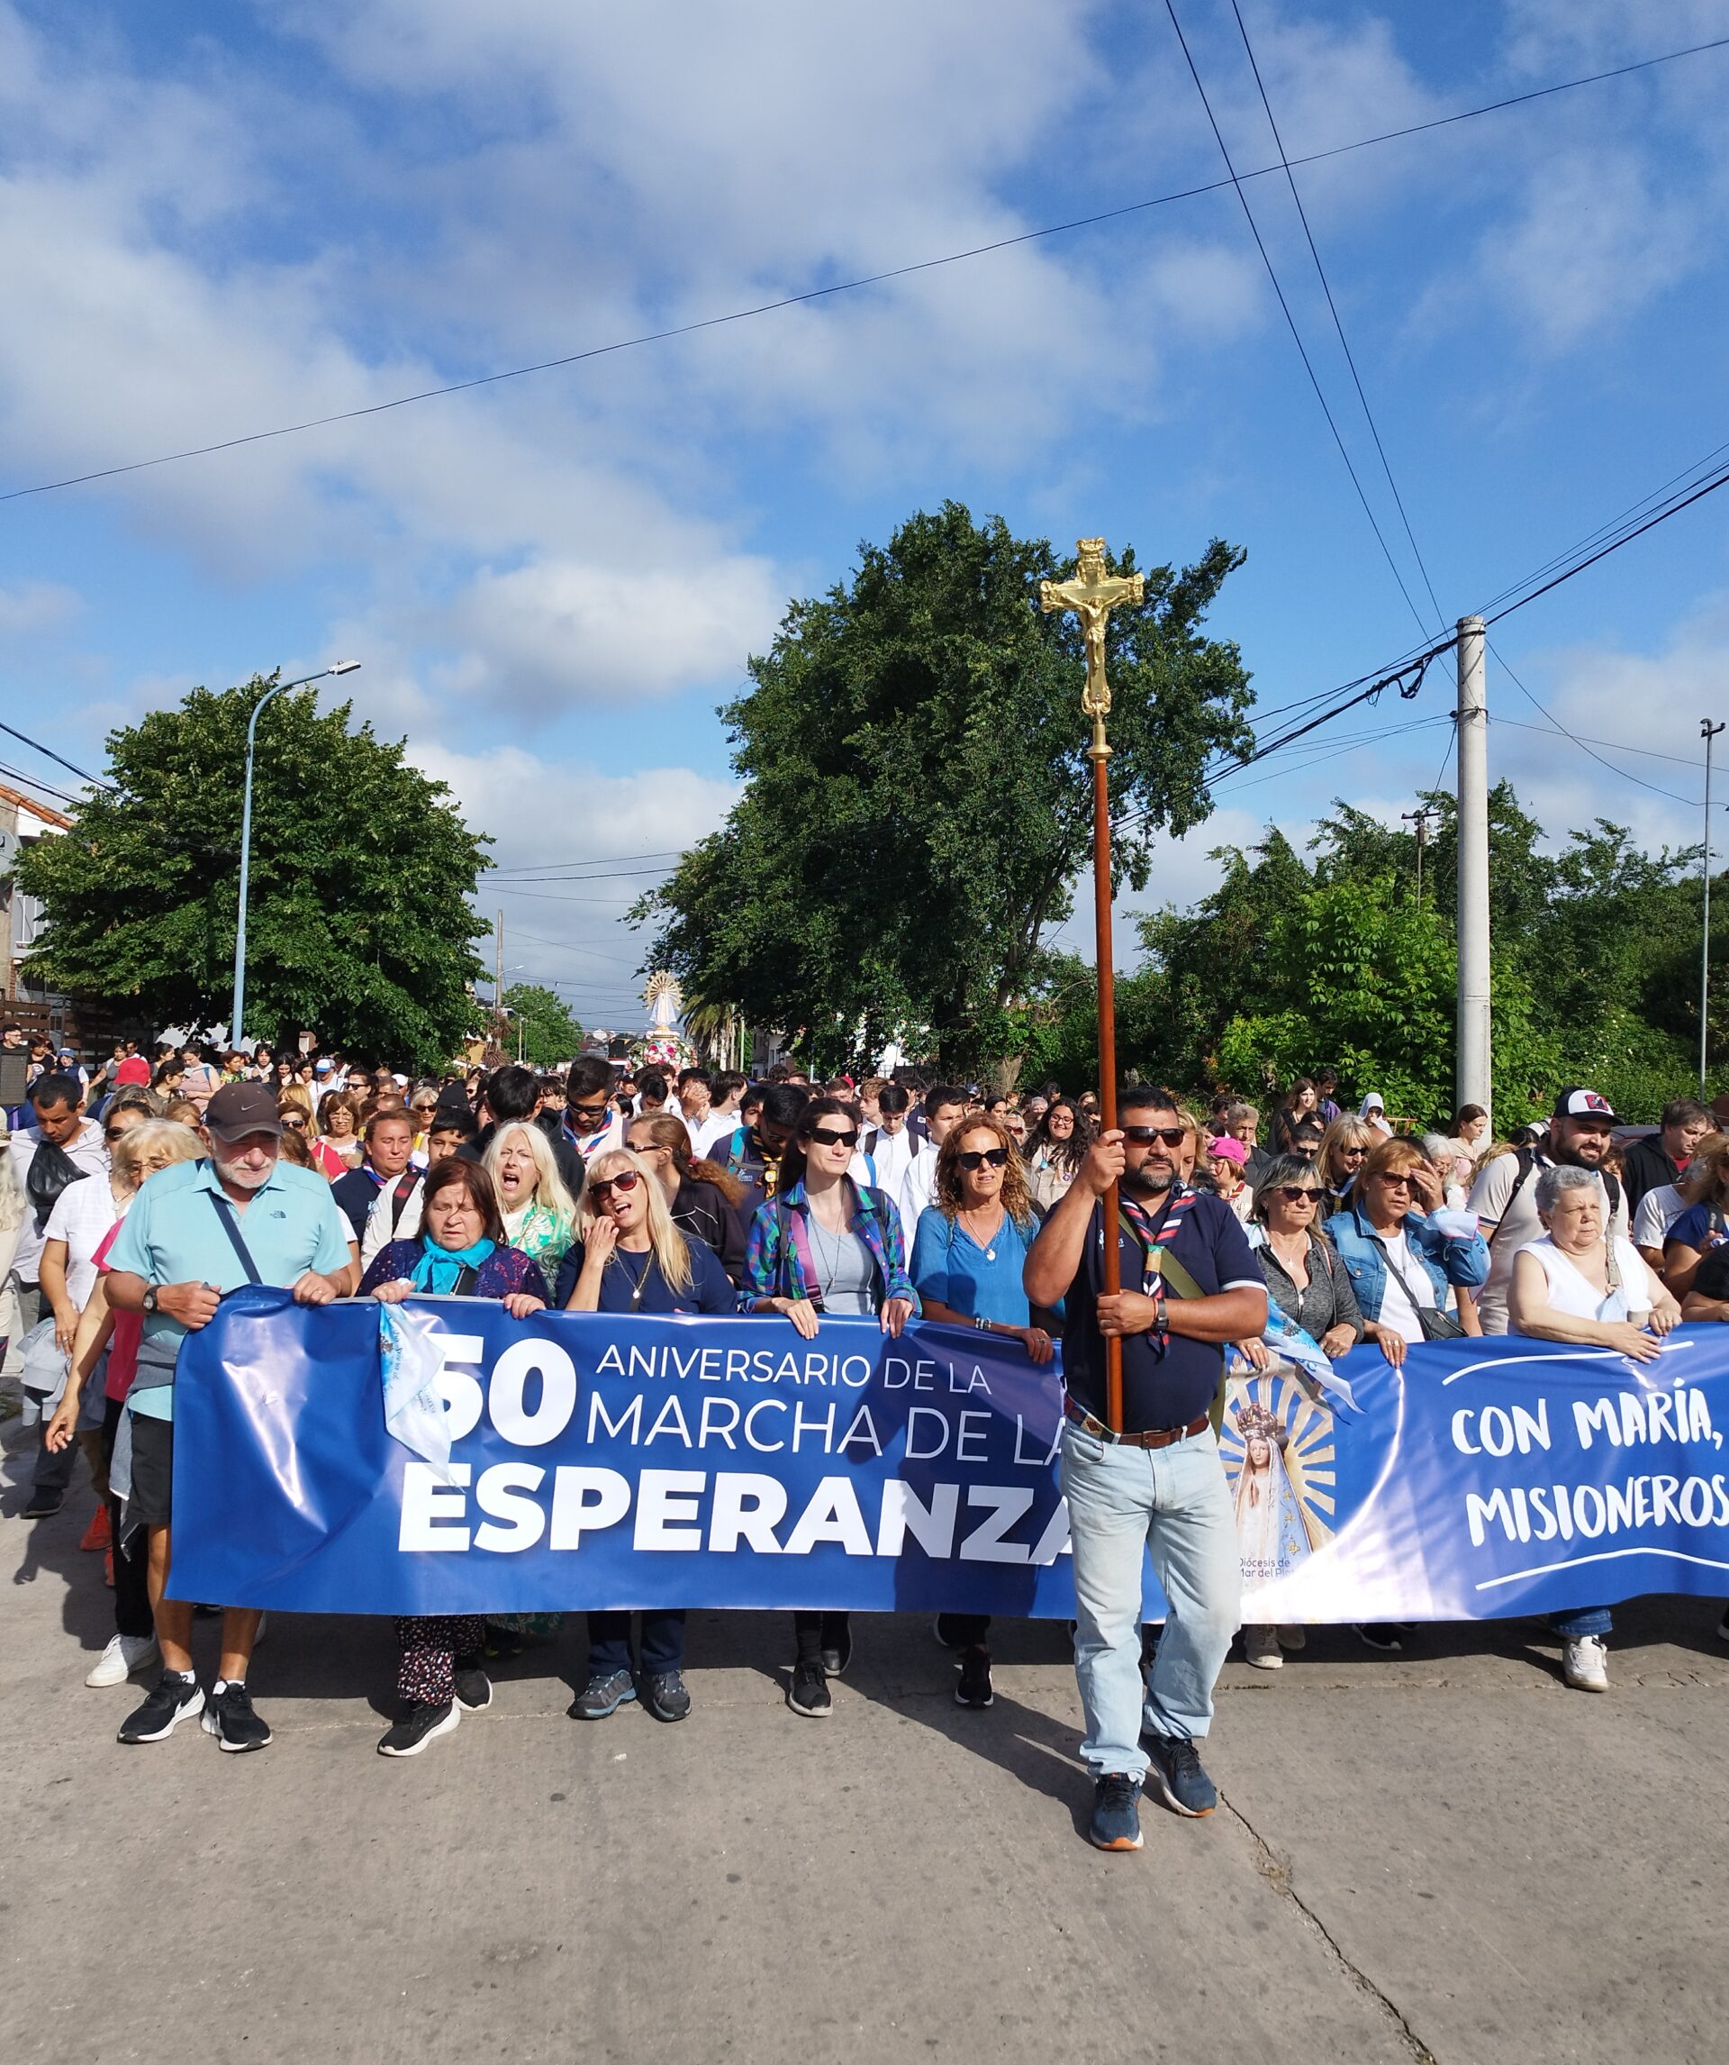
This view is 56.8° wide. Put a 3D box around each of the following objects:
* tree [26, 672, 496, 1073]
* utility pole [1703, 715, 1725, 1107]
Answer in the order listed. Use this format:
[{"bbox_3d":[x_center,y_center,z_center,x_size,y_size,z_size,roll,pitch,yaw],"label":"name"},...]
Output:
[{"bbox_3d":[-9.100,-1.800,24.000,7.000,7.000,6.800,1,0,0],"label":"tree"},{"bbox_3d":[9.000,-0.710,17.000,0.200,5.200,0.130,1,0,0],"label":"utility pole"}]

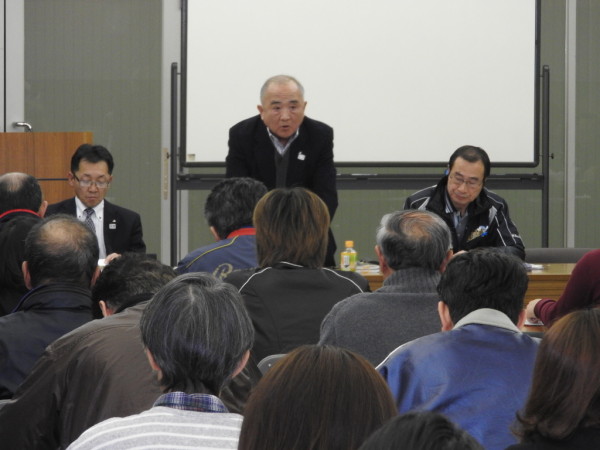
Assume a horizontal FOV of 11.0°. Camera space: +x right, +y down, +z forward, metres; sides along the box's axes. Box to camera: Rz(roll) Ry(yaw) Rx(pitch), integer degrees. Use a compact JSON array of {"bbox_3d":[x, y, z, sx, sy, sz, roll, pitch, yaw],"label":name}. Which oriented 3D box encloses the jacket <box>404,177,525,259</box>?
[{"bbox_3d":[0.659,0.103,12.498,0.490,0.620,0.480,0,3,5],"label":"jacket"}]

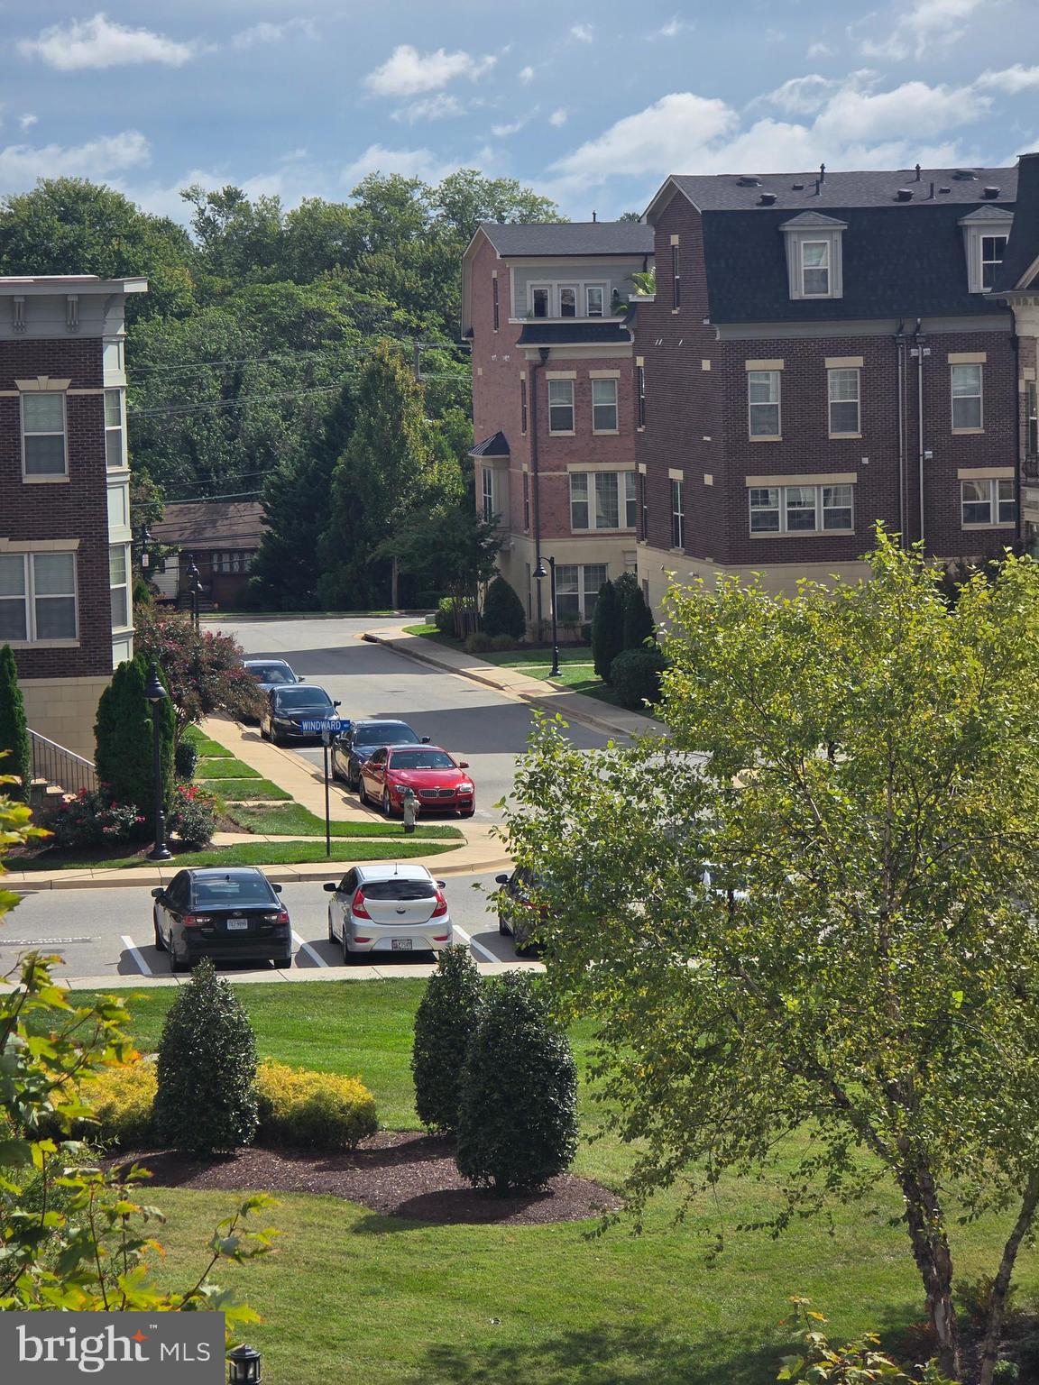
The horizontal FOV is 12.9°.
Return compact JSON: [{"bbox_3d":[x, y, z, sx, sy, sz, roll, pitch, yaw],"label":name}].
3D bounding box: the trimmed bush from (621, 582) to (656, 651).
[{"bbox_3d":[3.323,-1.574,128.011,1.000,2.950,1.000,-2,5,-9],"label":"trimmed bush"}]

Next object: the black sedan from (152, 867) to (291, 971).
[{"bbox_3d":[-4.685,3.424,72.387,1.860,1.480,4.780,-2,5,-9],"label":"black sedan"}]

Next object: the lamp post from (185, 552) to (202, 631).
[{"bbox_3d":[-9.597,-2.127,135.187,0.500,3.660,0.750,-2,5,-9],"label":"lamp post"}]

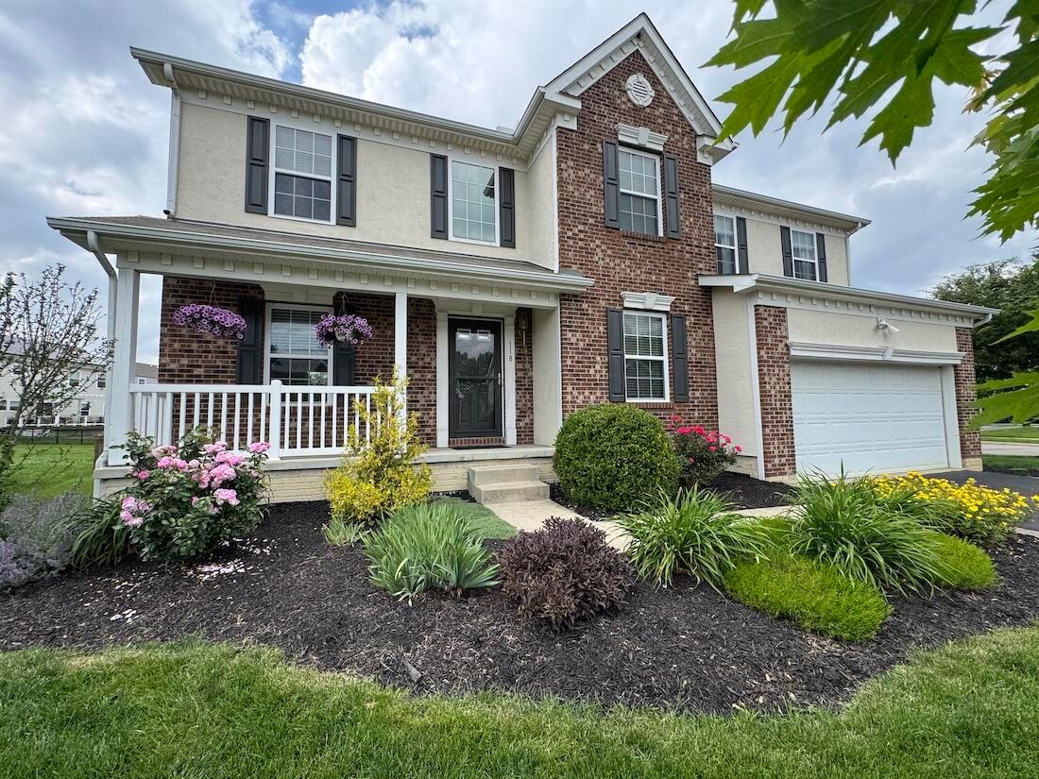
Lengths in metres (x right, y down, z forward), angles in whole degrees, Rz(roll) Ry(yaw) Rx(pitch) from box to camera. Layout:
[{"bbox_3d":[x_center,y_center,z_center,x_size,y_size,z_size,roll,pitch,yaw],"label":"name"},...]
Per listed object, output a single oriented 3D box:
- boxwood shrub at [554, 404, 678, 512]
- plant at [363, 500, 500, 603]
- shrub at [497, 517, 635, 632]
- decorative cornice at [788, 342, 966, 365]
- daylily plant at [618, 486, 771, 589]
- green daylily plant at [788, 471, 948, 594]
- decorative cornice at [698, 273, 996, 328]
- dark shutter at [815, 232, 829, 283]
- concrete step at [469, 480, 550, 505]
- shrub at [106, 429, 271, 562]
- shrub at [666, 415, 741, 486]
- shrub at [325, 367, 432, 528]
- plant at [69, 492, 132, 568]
[{"bbox_3d":[1.268,0.837,5.503,1.560,1.250,1.520,-1,-3,0],"label":"boxwood shrub"},{"bbox_3d":[-0.618,1.104,3.030,0.931,0.546,0.911,1,-4,-20],"label":"plant"},{"bbox_3d":[0.323,1.140,2.850,0.920,0.600,0.880,-1,-3,0],"label":"shrub"},{"bbox_3d":[6.894,-0.658,7.872,5.020,0.253,0.152,1,-4,-20],"label":"decorative cornice"},{"bbox_3d":[1.337,1.102,3.285,1.063,0.607,1.012,1,-4,-20],"label":"daylily plant"},{"bbox_3d":[2.655,1.073,3.307,1.032,0.729,1.032,1,-4,-20],"label":"green daylily plant"},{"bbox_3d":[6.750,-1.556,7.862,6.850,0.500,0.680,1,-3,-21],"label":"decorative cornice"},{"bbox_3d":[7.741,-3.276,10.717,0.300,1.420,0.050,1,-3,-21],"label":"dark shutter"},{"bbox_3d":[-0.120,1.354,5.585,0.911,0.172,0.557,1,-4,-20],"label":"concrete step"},{"bbox_3d":[-2.985,0.903,3.878,1.160,1.060,1.100,1,-3,-21],"label":"shrub"},{"bbox_3d":[2.858,1.007,6.573,1.093,0.982,1.012,1,-4,-20],"label":"shrub"},{"bbox_3d":[-1.522,0.612,4.575,1.123,1.569,1.093,1,-4,-20],"label":"shrub"},{"bbox_3d":[-3.514,1.170,3.606,0.600,0.510,0.600,1,-3,-21],"label":"plant"}]

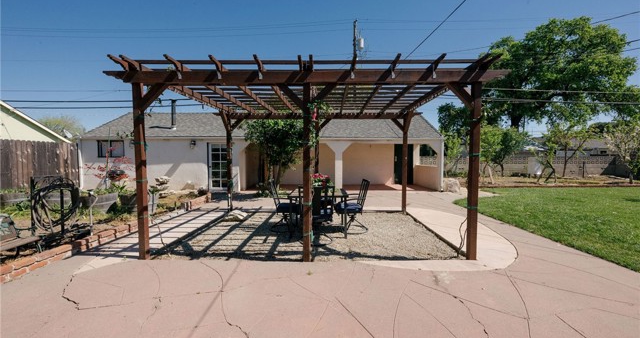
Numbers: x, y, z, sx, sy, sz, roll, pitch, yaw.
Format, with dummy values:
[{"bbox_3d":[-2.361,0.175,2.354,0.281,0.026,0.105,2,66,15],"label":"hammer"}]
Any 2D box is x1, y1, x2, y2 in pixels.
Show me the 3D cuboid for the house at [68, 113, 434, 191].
[{"bbox_3d":[-2.411,-0.957,12.607,14.800,3.650,5.200,0,3,1],"label":"house"}]

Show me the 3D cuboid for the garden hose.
[{"bbox_3d":[-4.517,0.651,4.272,0.580,0.920,0.220,-1,3,-19],"label":"garden hose"}]

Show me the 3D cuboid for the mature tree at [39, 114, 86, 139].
[{"bbox_3d":[-24.631,-2.475,24.786,4.800,5.600,4.800,0,3,1],"label":"mature tree"}]

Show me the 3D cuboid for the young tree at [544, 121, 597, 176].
[{"bbox_3d":[16.683,-1.281,16.711,2.800,3.660,2.700,0,3,1],"label":"young tree"}]

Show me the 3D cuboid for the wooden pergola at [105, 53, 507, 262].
[{"bbox_3d":[-0.176,-0.163,4.951,5.480,2.750,3.800,0,3,1],"label":"wooden pergola"}]

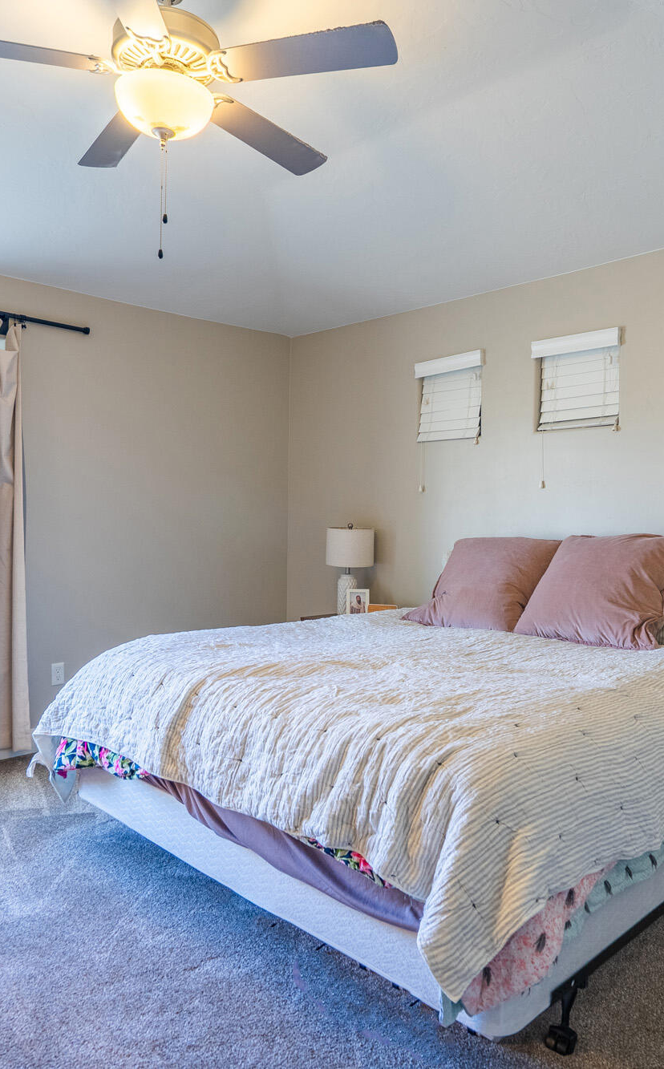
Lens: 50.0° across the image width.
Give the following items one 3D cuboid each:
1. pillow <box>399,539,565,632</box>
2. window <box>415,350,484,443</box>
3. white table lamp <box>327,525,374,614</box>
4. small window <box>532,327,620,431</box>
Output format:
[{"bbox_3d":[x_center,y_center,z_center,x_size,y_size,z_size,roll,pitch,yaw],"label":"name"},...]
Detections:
[{"bbox_3d":[0.729,0.210,3.370,0.625,0.527,0.172,1,-38,47],"label":"pillow"},{"bbox_3d":[0.664,-0.755,3.960,0.104,0.441,0.453,0,1,-43],"label":"window"},{"bbox_3d":[0.111,0.207,4.250,0.277,0.539,0.277,1,1,0],"label":"white table lamp"},{"bbox_3d":[1.172,-0.730,3.415,0.104,0.429,0.441,0,1,-43],"label":"small window"}]

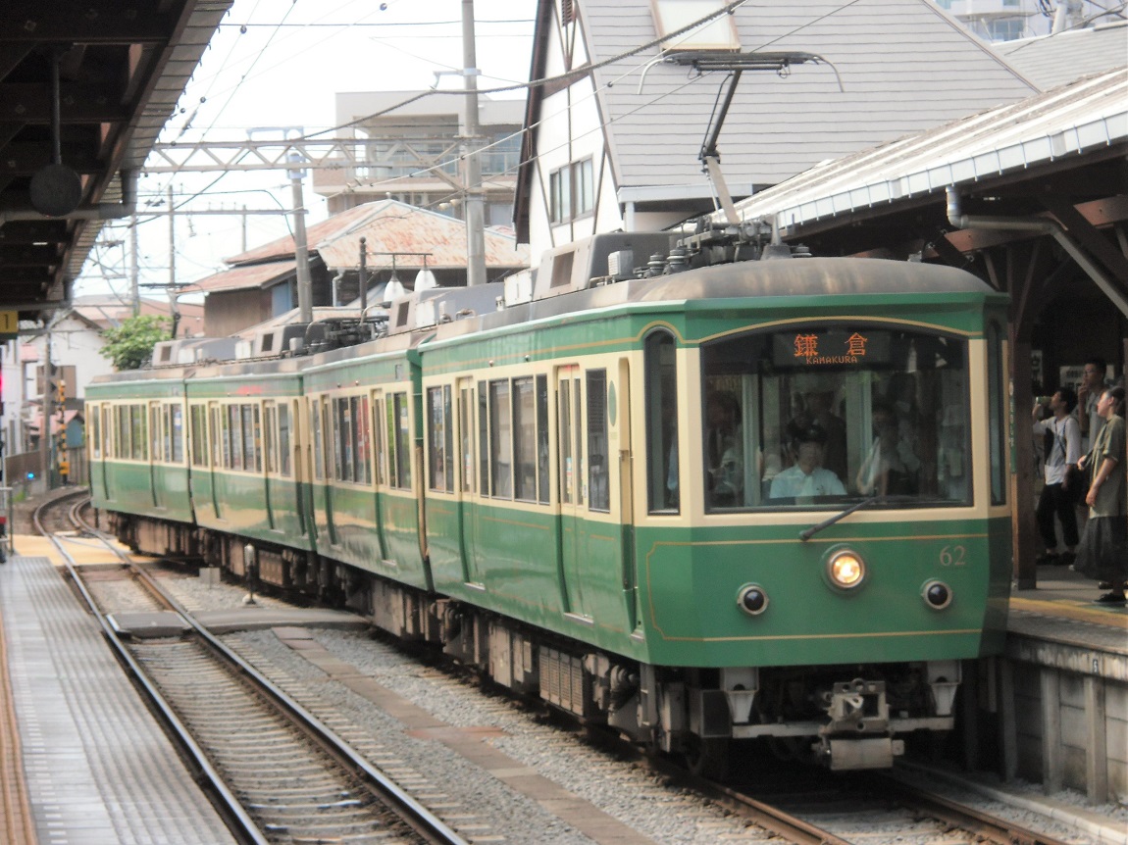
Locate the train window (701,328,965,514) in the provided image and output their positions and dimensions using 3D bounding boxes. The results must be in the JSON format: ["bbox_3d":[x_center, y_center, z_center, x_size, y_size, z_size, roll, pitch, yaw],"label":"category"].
[{"bbox_3d":[1.718,-0.034,22.100,1.740,1.190,0.100,-1,0,-9],"label":"train window"}]

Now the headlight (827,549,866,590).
[{"bbox_3d":[1.763,0.920,22.000,0.245,0.245,0.130,-1,0,-9],"label":"headlight"}]

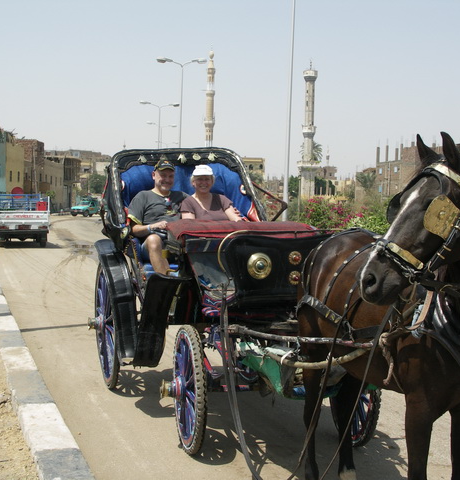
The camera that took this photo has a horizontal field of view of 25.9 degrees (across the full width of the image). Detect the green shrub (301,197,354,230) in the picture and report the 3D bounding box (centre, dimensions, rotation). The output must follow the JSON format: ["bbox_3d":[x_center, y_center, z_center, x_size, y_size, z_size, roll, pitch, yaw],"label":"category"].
[{"bbox_3d":[2.254,-0.122,23.000,1.300,1.750,1.250,0,2,-28],"label":"green shrub"}]

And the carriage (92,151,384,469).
[{"bbox_3d":[-0.100,0.278,7.550,1.520,2.060,3.300,0,2,-18],"label":"carriage"}]

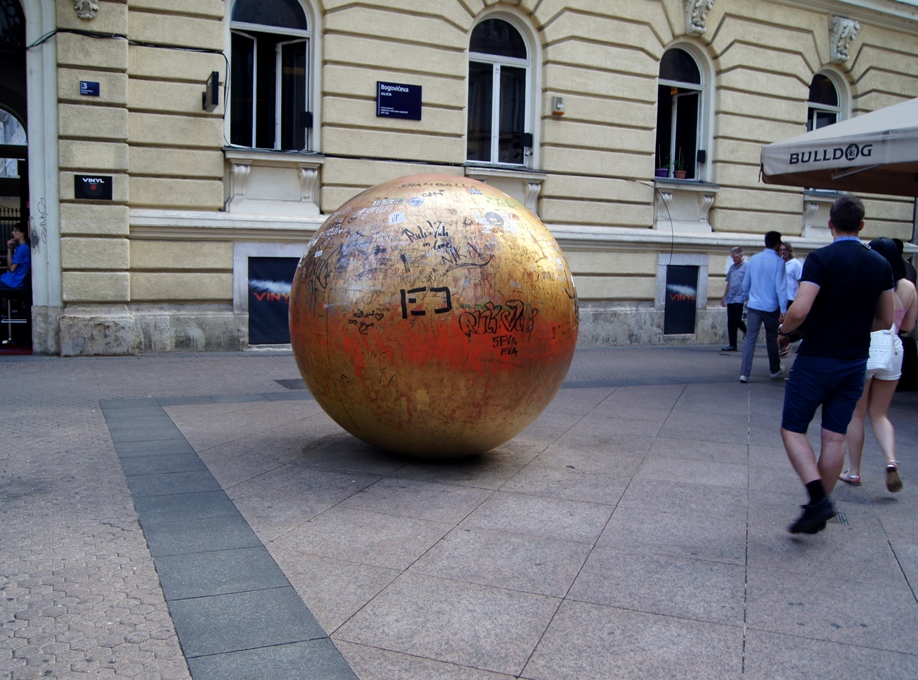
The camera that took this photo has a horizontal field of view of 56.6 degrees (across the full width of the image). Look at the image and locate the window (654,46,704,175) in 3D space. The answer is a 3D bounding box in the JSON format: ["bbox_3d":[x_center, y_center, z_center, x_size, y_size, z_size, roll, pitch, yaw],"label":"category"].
[{"bbox_3d":[3.935,-4.054,15.305,1.112,2.281,0.150,-2,6,-27],"label":"window"}]

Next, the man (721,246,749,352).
[{"bbox_3d":[4.825,-0.726,14.837,0.500,1.775,0.460,-2,7,-35],"label":"man"}]

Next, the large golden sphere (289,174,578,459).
[{"bbox_3d":[-0.167,-0.159,5.950,2.000,2.000,2.000,1,5,0],"label":"large golden sphere"}]

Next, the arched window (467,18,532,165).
[{"bbox_3d":[0.624,-3.949,13.614,1.136,2.241,0.150,-2,6,-27],"label":"arched window"}]

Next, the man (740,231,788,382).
[{"bbox_3d":[3.837,-0.414,10.704,0.520,1.858,0.460,5,7,36],"label":"man"}]

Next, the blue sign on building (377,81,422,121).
[{"bbox_3d":[-0.885,-3.540,12.655,0.708,0.533,0.030,-2,6,-27],"label":"blue sign on building"}]

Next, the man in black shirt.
[{"bbox_3d":[1.977,0.131,4.558,0.560,1.788,0.520,1,5,-5],"label":"man in black shirt"}]

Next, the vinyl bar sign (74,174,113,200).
[{"bbox_3d":[-4.613,-1.925,10.766,0.448,0.299,0.030,-2,6,-27],"label":"vinyl bar sign"}]

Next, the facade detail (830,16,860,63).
[{"bbox_3d":[7.472,-5.786,16.558,0.550,0.821,0.280,-2,6,-27],"label":"facade detail"}]

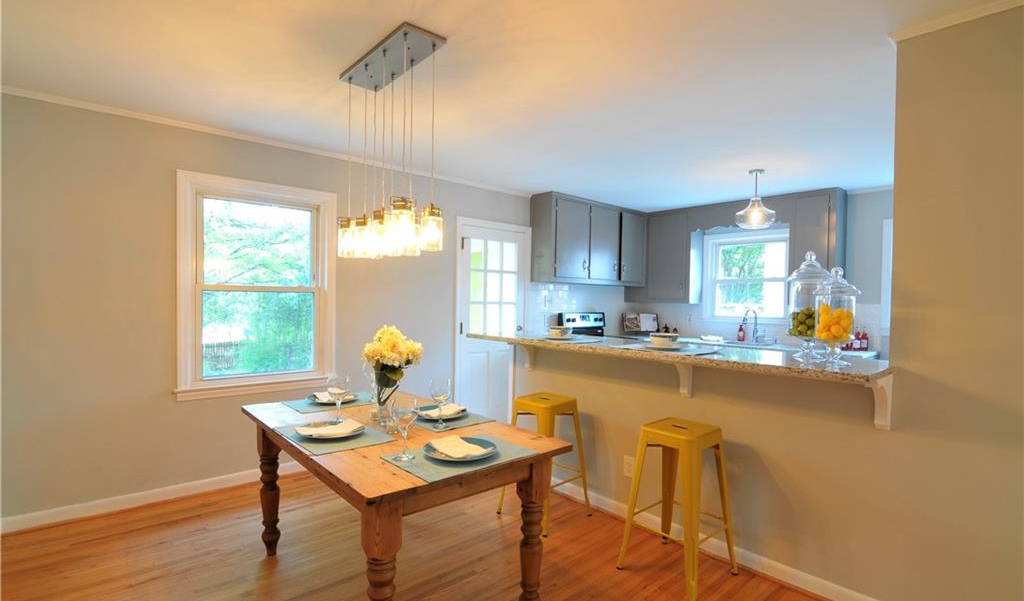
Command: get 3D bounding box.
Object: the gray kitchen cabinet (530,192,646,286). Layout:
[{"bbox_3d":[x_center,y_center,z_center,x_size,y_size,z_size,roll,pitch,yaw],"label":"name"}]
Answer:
[{"bbox_3d":[0.939,-0.639,5.238,1.620,0.930,0.320,1,0,-38],"label":"gray kitchen cabinet"}]

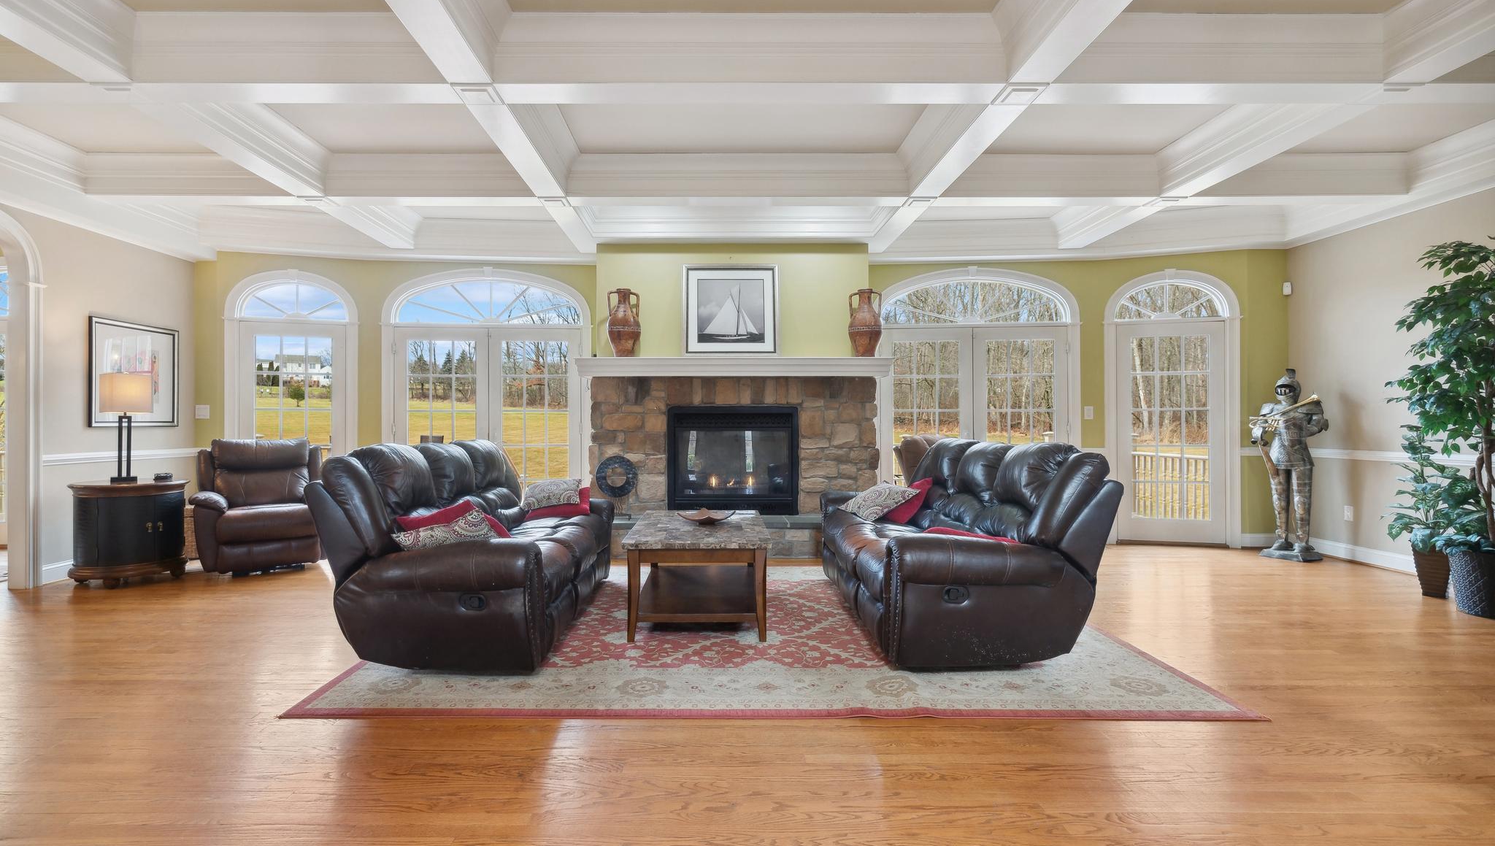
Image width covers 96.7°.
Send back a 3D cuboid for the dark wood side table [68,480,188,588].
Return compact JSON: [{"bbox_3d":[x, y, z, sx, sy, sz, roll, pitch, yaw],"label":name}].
[{"bbox_3d":[-4.442,0.782,4.771,0.547,0.704,0.709,0,0,31],"label":"dark wood side table"}]

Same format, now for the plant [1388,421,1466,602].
[{"bbox_3d":[4.550,0.585,4.420,0.460,1.140,0.460,0,0,0],"label":"plant"}]

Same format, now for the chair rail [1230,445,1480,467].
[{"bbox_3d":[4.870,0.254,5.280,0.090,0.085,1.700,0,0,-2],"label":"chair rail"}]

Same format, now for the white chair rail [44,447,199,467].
[{"bbox_3d":[-4.888,0.266,5.258,0.030,0.079,1.266,0,0,0],"label":"white chair rail"}]

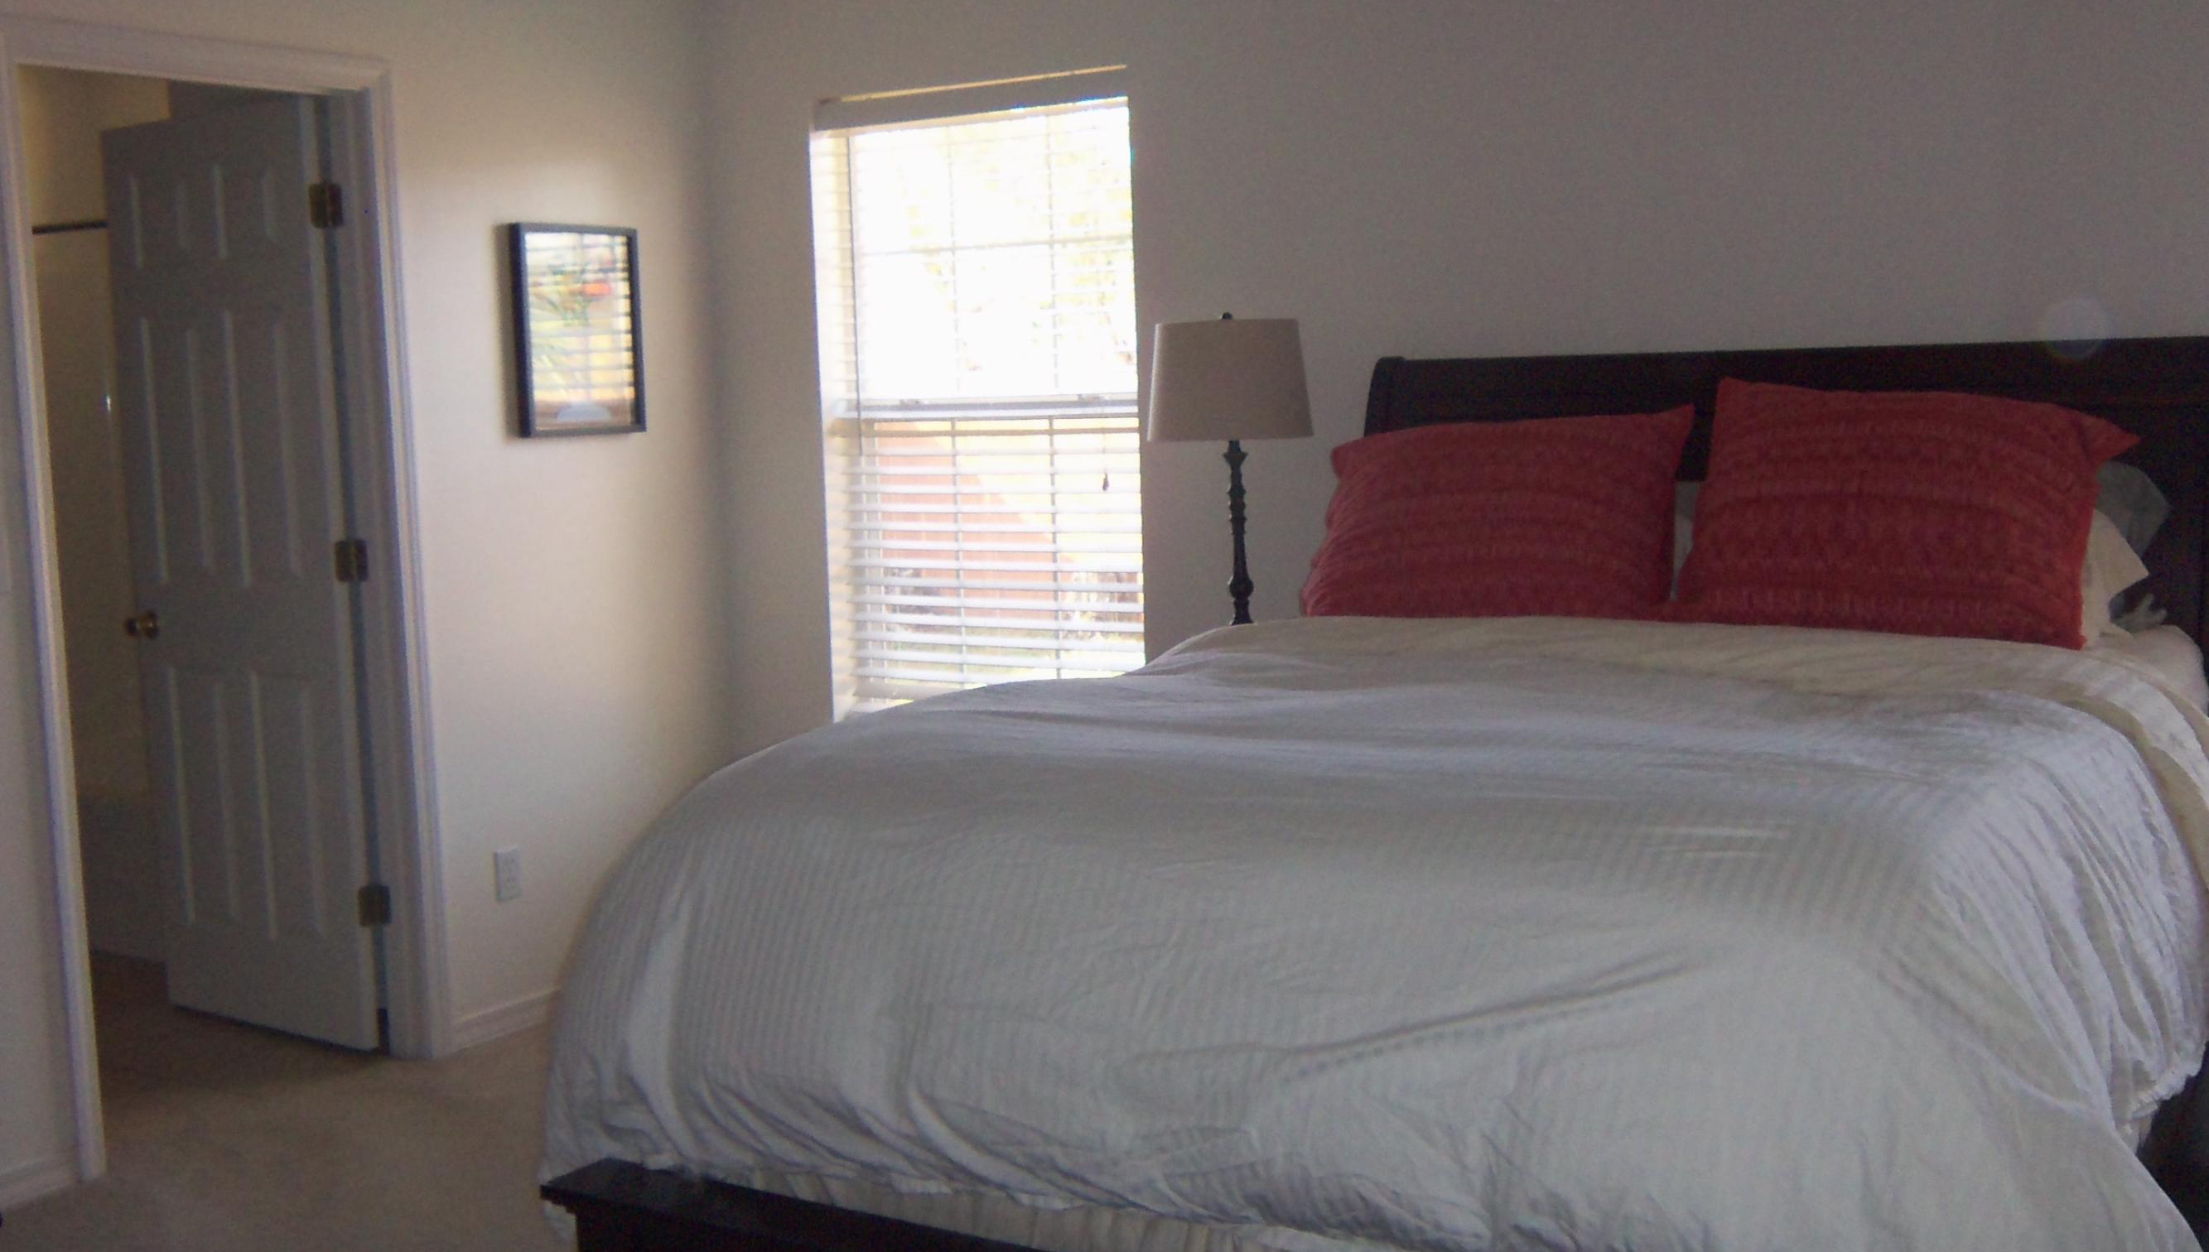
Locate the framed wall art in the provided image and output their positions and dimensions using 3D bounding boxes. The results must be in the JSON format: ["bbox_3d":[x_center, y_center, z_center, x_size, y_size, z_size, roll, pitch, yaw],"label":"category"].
[{"bbox_3d":[-1.203,-0.677,5.133,0.032,0.472,0.360,3,8,33],"label":"framed wall art"}]

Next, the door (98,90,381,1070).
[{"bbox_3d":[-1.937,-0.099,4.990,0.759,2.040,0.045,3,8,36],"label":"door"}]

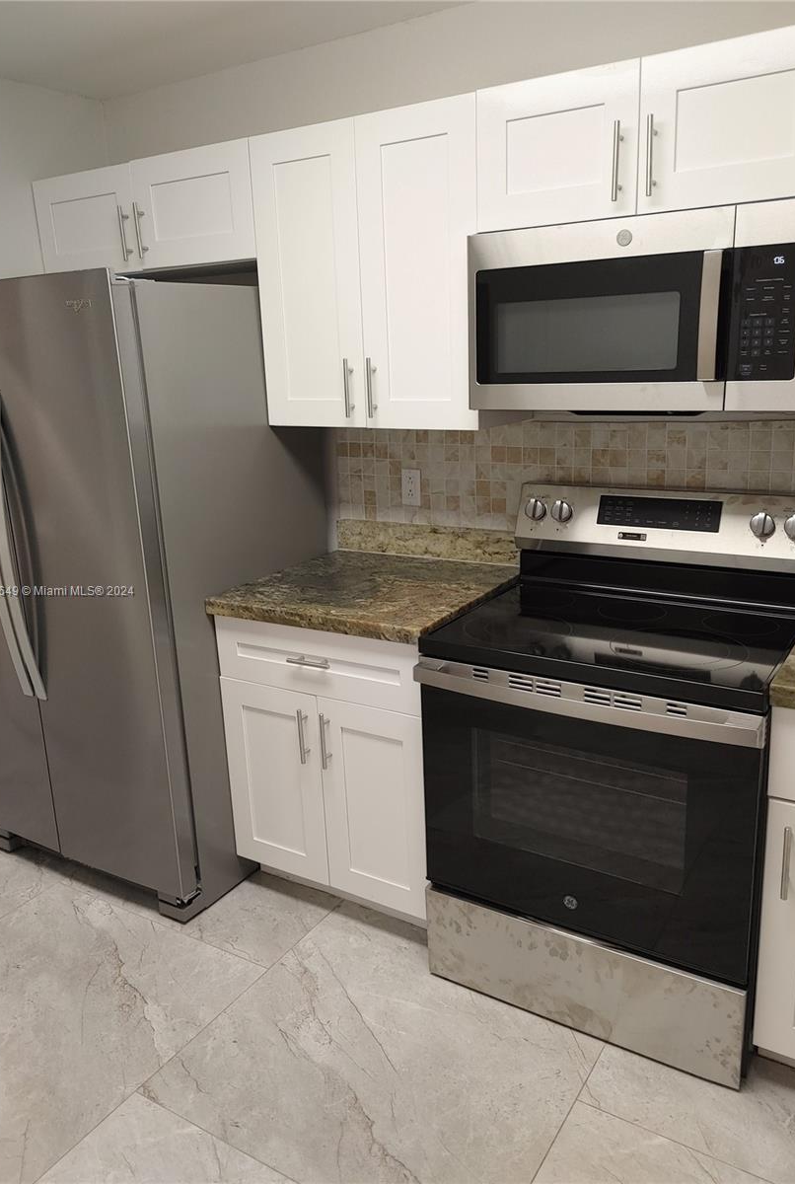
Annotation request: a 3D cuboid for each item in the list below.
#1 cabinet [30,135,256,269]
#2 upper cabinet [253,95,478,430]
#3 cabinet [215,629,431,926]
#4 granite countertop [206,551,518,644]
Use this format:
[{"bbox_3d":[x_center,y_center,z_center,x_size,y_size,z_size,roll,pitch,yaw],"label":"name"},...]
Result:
[{"bbox_3d":[-0.686,-1.151,2.771,0.901,0.300,0.328,7,18,31],"label":"cabinet"},{"bbox_3d":[-0.009,-0.844,2.420,0.679,0.755,0.328,7,18,31],"label":"upper cabinet"},{"bbox_3d":[-0.039,0.396,2.634,0.684,0.810,0.613,7,18,31],"label":"cabinet"},{"bbox_3d":[-0.057,-0.005,2.501,0.678,0.038,0.653,7,18,31],"label":"granite countertop"}]

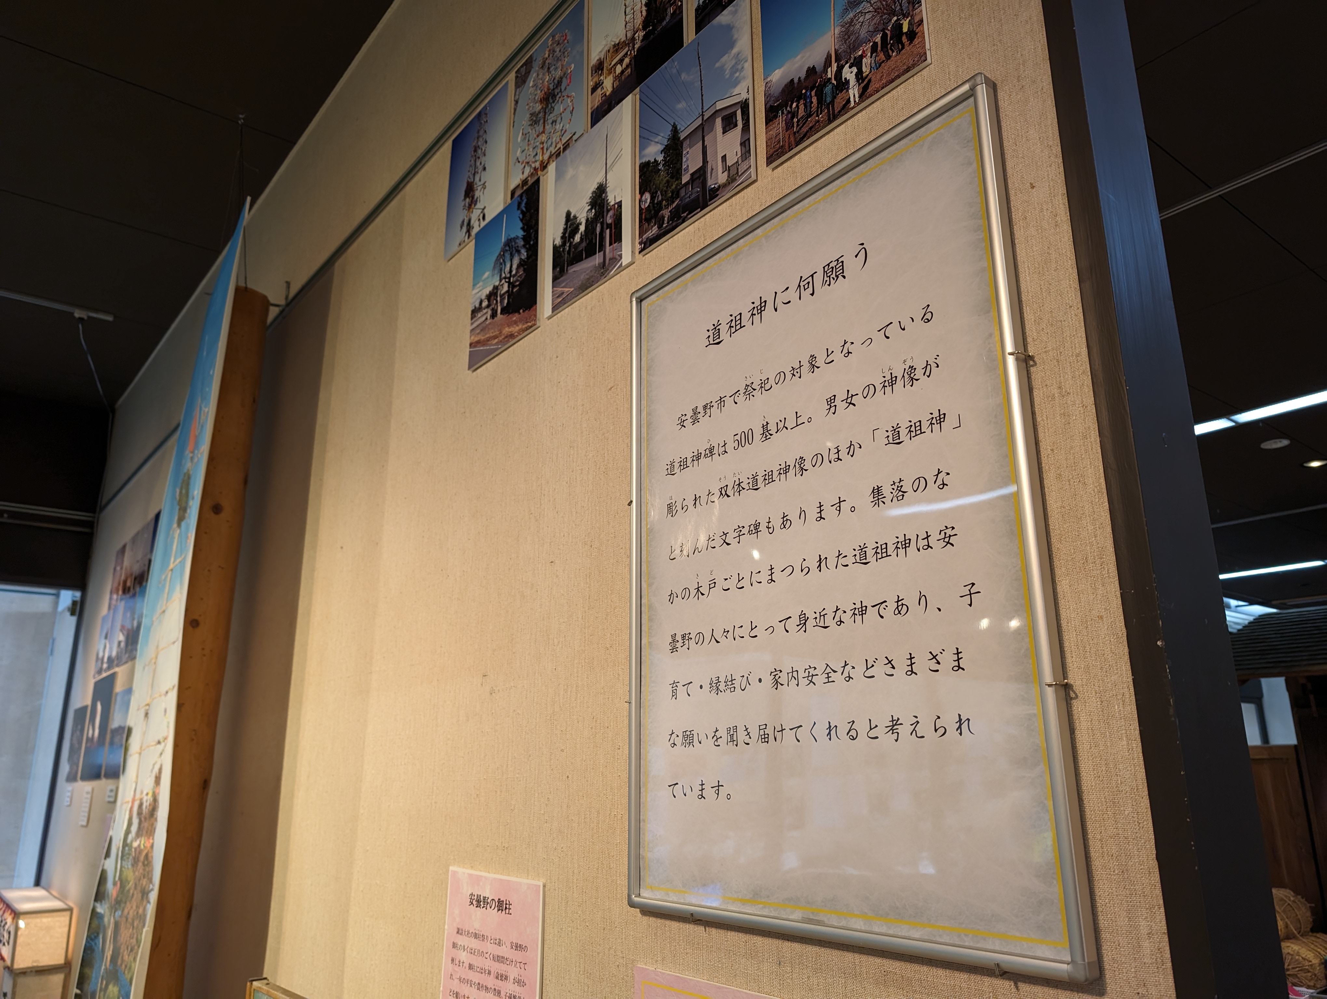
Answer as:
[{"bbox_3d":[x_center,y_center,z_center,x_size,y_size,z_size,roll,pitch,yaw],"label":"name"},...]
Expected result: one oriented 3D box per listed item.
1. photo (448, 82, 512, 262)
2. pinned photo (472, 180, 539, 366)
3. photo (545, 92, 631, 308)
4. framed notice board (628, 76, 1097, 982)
[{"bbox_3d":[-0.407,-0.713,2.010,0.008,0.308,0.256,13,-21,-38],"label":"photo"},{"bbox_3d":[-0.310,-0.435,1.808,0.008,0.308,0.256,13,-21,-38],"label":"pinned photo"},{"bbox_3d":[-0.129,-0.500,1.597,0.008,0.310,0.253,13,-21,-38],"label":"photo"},{"bbox_3d":[0.150,0.034,1.080,0.020,0.869,0.609,13,-21,-38],"label":"framed notice board"}]

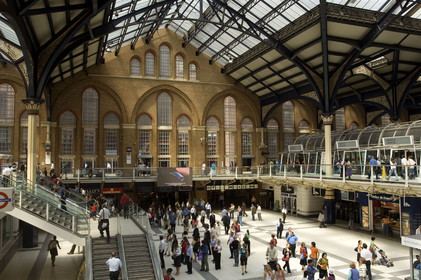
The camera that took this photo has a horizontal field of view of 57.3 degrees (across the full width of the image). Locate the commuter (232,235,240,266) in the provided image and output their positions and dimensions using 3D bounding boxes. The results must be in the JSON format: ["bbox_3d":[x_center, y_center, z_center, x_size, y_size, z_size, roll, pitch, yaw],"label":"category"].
[{"bbox_3d":[1.546,6.668,23.010,0.520,1.738,0.380,2,-4,-37],"label":"commuter"}]

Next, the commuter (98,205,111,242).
[{"bbox_3d":[-4.801,3.806,17.548,0.570,1.740,0.520,1,-3,-19],"label":"commuter"}]

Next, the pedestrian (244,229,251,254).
[{"bbox_3d":[2.438,6.802,25.521,0.350,1.696,0.500,-3,-4,34],"label":"pedestrian"}]

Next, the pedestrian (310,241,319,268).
[{"bbox_3d":[5.896,6.619,22.025,0.380,1.700,0.520,2,-4,-30],"label":"pedestrian"}]

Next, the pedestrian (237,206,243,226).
[{"bbox_3d":[2.830,7.303,36.850,0.420,1.830,0.520,0,-3,-6],"label":"pedestrian"}]

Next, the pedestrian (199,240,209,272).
[{"bbox_3d":[-0.373,6.615,21.996,0.420,1.742,0.520,1,-3,-24],"label":"pedestrian"}]

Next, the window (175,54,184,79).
[{"bbox_3d":[-4.029,-9.671,50.964,1.170,3.170,0.300,1,-3,-19],"label":"window"}]

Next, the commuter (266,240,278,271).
[{"bbox_3d":[3.406,6.472,21.159,0.580,1.800,0.420,-1,-4,7],"label":"commuter"}]

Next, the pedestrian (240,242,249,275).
[{"bbox_3d":[1.876,6.594,21.357,0.480,1.700,0.380,0,-3,0],"label":"pedestrian"}]

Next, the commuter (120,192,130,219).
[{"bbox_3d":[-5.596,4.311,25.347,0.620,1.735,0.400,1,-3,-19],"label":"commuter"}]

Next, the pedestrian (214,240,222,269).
[{"bbox_3d":[0.453,6.619,22.180,0.500,1.675,0.360,-1,-4,9],"label":"pedestrian"}]

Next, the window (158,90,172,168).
[{"bbox_3d":[-5.827,-1.364,49.873,1.870,9.640,0.300,1,-3,-19],"label":"window"}]

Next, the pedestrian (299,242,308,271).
[{"bbox_3d":[5.324,6.666,22.130,0.500,1.620,0.380,1,-3,-20],"label":"pedestrian"}]

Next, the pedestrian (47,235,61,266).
[{"bbox_3d":[-9.272,6.593,22.848,0.720,1.776,0.500,1,-3,-19],"label":"pedestrian"}]

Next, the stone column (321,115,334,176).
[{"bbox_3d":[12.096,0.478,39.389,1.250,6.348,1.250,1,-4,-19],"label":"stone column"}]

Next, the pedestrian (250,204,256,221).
[{"bbox_3d":[4.522,7.656,40.626,0.400,1.708,0.520,2,-4,-37],"label":"pedestrian"}]

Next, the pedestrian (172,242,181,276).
[{"bbox_3d":[-1.844,6.599,21.246,0.400,1.700,0.480,1,-3,-21],"label":"pedestrian"}]

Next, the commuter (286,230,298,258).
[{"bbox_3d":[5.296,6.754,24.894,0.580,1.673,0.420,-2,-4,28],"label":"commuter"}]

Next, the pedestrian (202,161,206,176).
[{"bbox_3d":[-0.667,3.177,42.546,0.400,1.695,0.480,1,-3,-19],"label":"pedestrian"}]

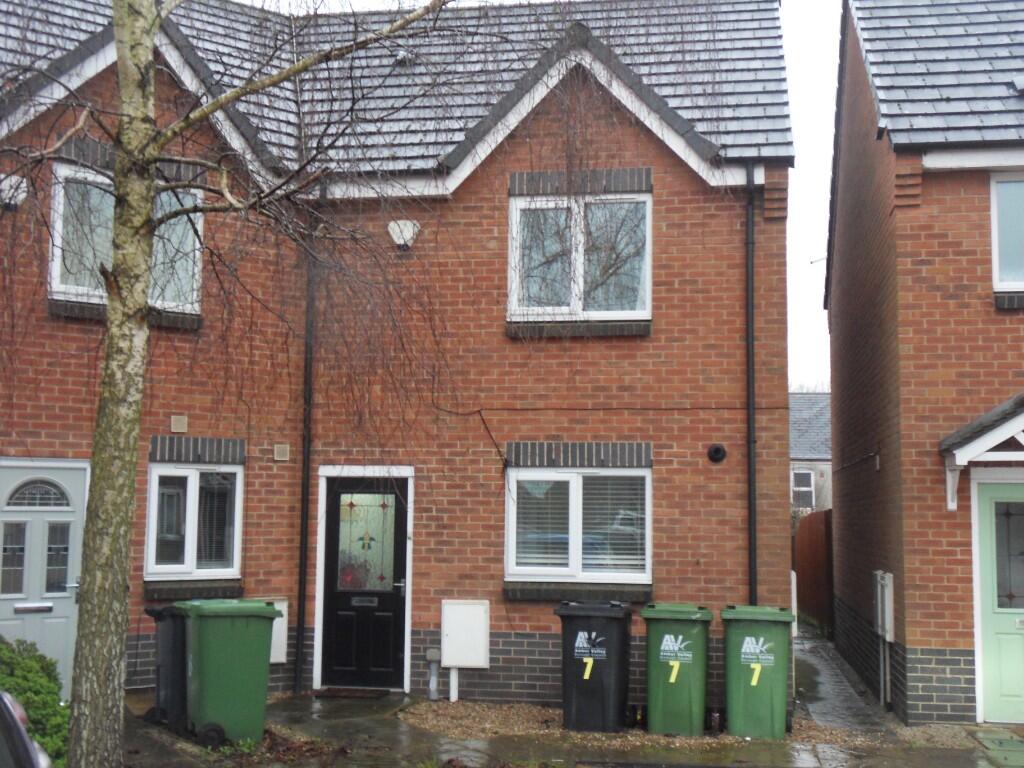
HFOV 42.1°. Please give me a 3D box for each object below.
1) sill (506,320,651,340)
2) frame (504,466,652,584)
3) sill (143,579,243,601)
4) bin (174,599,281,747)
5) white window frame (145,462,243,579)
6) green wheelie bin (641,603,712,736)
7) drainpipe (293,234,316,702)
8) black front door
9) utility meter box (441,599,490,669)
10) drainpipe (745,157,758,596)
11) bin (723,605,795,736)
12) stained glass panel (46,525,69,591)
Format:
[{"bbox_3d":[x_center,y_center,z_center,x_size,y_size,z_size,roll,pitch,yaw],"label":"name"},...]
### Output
[{"bbox_3d":[0.623,-0.497,12.379,1.342,0.161,0.120,0,-6,9],"label":"sill"},{"bbox_3d":[0.614,1.297,12.238,1.354,1.046,0.080,0,-6,9],"label":"frame"},{"bbox_3d":[-2.862,1.846,11.912,0.910,0.150,0.150,4,-7,-36],"label":"sill"},{"bbox_3d":[-2.215,2.248,10.420,0.730,1.060,0.580,3,-6,-27],"label":"bin"},{"bbox_3d":[-2.853,1.239,11.957,0.900,1.024,0.080,5,-7,-35],"label":"white window frame"},{"bbox_3d":[1.394,2.369,11.200,0.580,1.060,0.730,-1,-5,12],"label":"green wheelie bin"},{"bbox_3d":[-1.964,0.667,12.594,0.072,4.406,0.072,0,-6,9],"label":"drainpipe"},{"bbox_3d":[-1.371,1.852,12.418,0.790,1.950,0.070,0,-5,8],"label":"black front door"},{"bbox_3d":[-0.420,2.267,12.088,0.410,0.600,0.200,0,-5,8],"label":"utility meter box"},{"bbox_3d":[2.158,0.383,11.956,0.072,4.830,0.072,0,-6,9],"label":"drainpipe"},{"bbox_3d":[2.043,2.356,11.050,0.580,1.060,0.730,0,-5,11],"label":"bin"},{"bbox_3d":[-3.840,1.464,11.242,0.183,0.582,0.030,5,-7,-35],"label":"stained glass panel"}]

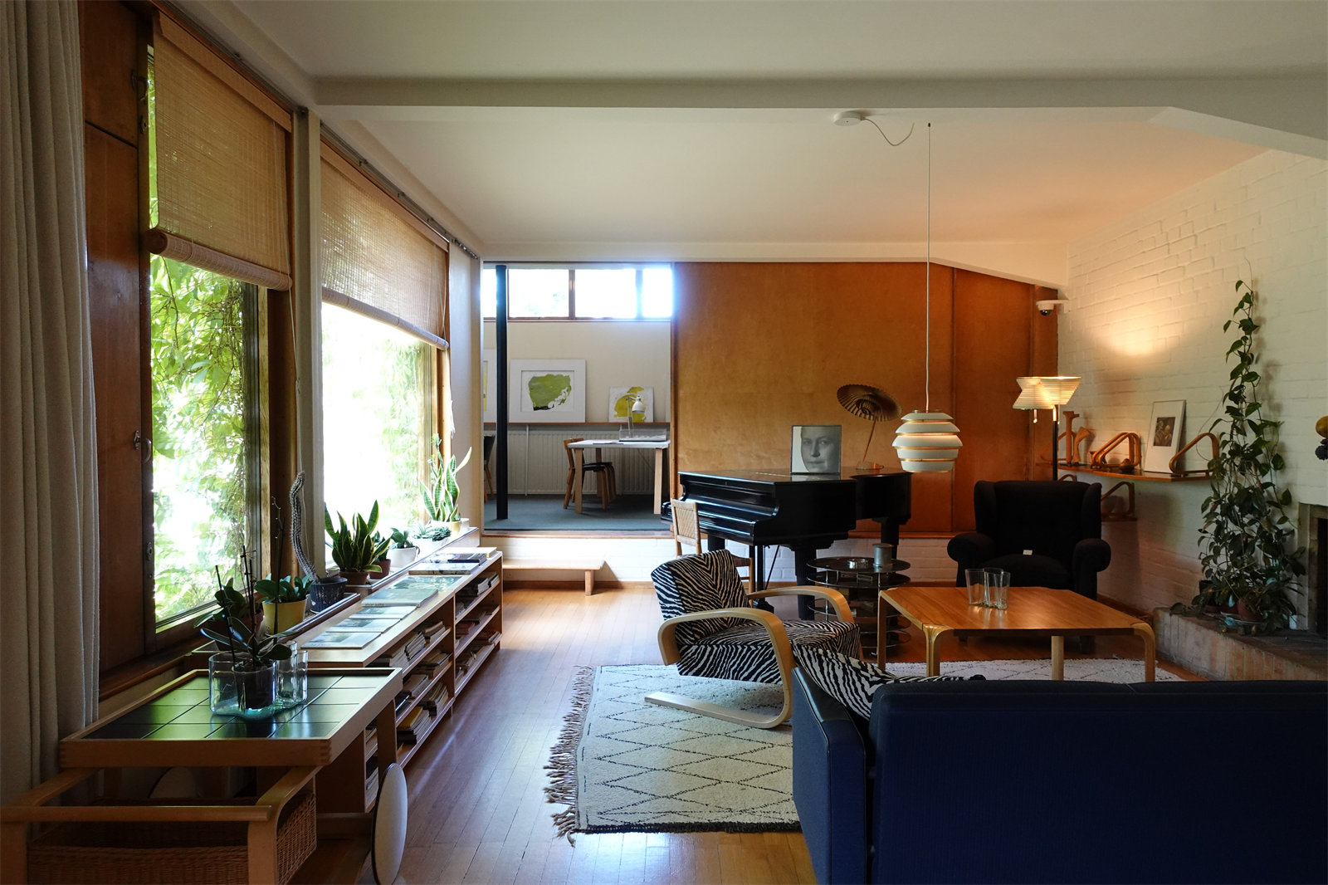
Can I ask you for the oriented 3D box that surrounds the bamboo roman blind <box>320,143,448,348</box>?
[{"bbox_3d":[-1.575,-1.021,5.104,0.070,0.735,2.410,0,1,0],"label":"bamboo roman blind"}]

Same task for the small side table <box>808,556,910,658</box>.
[{"bbox_3d":[1.174,0.990,5.369,0.610,0.500,0.610,0,1,0],"label":"small side table"}]

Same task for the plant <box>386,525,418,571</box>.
[{"bbox_3d":[-1.272,0.507,4.312,0.150,0.195,0.150,0,1,0],"label":"plant"}]

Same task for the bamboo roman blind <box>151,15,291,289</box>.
[{"bbox_3d":[-1.543,-0.976,3.177,0.085,0.740,0.980,0,1,0],"label":"bamboo roman blind"}]

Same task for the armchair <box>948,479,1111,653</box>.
[{"bbox_3d":[2.427,0.779,5.876,0.940,0.980,0.870,1,1,24],"label":"armchair"}]

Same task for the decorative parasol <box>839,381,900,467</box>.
[{"bbox_3d":[1.582,-0.124,6.789,0.490,0.655,0.480,0,1,0],"label":"decorative parasol"}]

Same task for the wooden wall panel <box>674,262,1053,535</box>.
[{"bbox_3d":[1.636,-0.355,7.233,3.120,2.250,0.070,0,1,0],"label":"wooden wall panel"}]

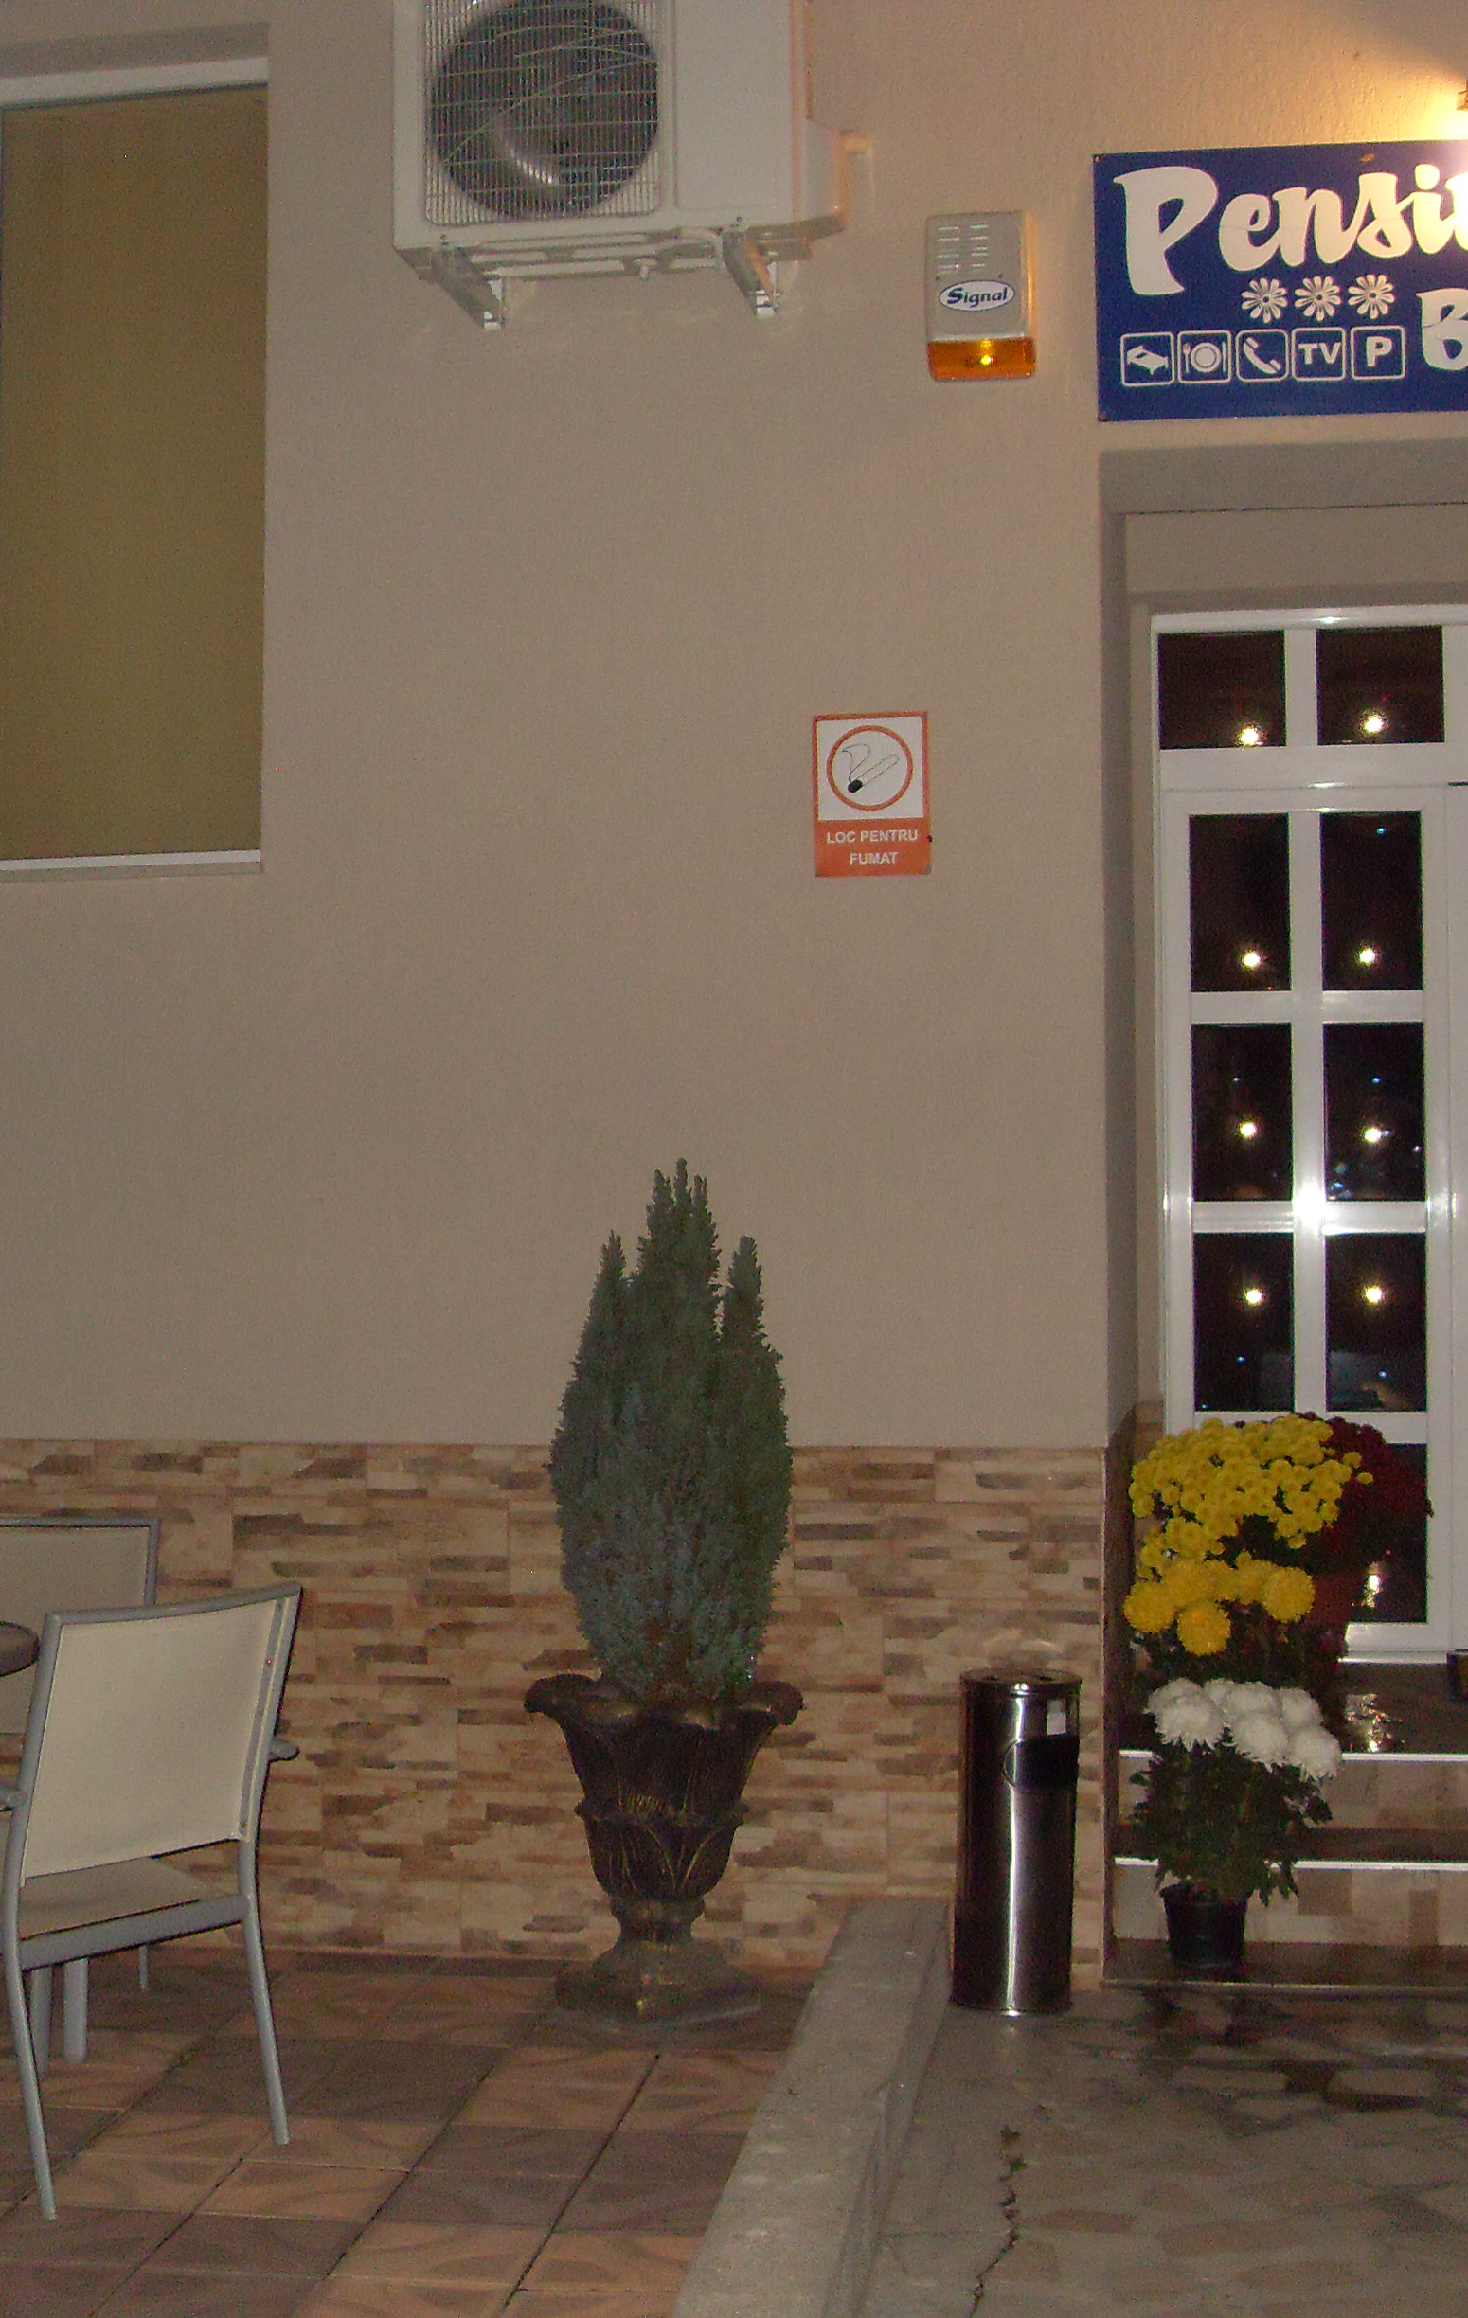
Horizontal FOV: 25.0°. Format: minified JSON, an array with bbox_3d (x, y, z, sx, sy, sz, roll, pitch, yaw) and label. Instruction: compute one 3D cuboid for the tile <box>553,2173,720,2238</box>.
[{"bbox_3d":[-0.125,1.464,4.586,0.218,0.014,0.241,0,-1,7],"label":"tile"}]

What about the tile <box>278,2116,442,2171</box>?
[{"bbox_3d":[-0.577,1.471,4.913,0.260,0.014,0.241,0,-1,7],"label":"tile"}]

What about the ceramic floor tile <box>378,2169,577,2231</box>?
[{"bbox_3d":[-0.352,1.446,4.565,0.250,0.014,0.250,0,-3,6],"label":"ceramic floor tile"}]

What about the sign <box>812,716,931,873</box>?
[{"bbox_3d":[0.267,-0.699,6.350,0.222,0.307,0.008,-1,-1,9],"label":"sign"}]

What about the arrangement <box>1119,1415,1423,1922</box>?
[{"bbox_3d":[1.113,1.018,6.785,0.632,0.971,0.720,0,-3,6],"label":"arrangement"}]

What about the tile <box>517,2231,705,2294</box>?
[{"bbox_3d":[-0.148,1.431,4.257,0.230,0.014,0.250,0,-3,6],"label":"tile"}]

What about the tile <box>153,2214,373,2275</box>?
[{"bbox_3d":[-0.622,1.436,4.356,0.250,0.014,0.250,0,-3,6],"label":"tile"}]

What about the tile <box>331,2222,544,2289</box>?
[{"bbox_3d":[-0.386,1.459,4.377,0.260,0.014,0.241,0,-1,7],"label":"tile"}]

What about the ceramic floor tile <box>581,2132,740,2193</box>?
[{"bbox_3d":[-0.101,1.525,5.024,0.255,0.012,0.260,-1,-1,9],"label":"ceramic floor tile"}]

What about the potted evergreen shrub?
[{"bbox_3d":[-0.140,0.779,6.114,0.502,1.536,0.502,-1,-1,9],"label":"potted evergreen shrub"}]

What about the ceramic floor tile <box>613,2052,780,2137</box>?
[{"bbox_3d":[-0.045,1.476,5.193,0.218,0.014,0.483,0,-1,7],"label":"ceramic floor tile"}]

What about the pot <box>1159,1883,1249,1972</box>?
[{"bbox_3d":[0.922,1.499,6.456,0.168,0.142,0.168,0,-3,6],"label":"pot"}]

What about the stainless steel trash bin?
[{"bbox_3d":[0.499,1.214,5.865,0.212,0.600,0.212,1,-1,0],"label":"stainless steel trash bin"}]

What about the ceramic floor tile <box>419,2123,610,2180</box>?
[{"bbox_3d":[-0.324,1.470,4.872,0.260,0.014,0.241,0,-1,7],"label":"ceramic floor tile"}]

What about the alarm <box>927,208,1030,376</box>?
[{"bbox_3d":[0.472,-1.646,6.298,0.200,0.318,0.085,0,-3,6],"label":"alarm"}]

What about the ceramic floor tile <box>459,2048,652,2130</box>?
[{"bbox_3d":[-0.278,1.478,5.229,0.260,0.014,0.483,0,-1,7],"label":"ceramic floor tile"}]

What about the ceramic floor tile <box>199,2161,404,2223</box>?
[{"bbox_3d":[-0.600,1.449,4.618,0.250,0.014,0.250,0,-3,6],"label":"ceramic floor tile"}]

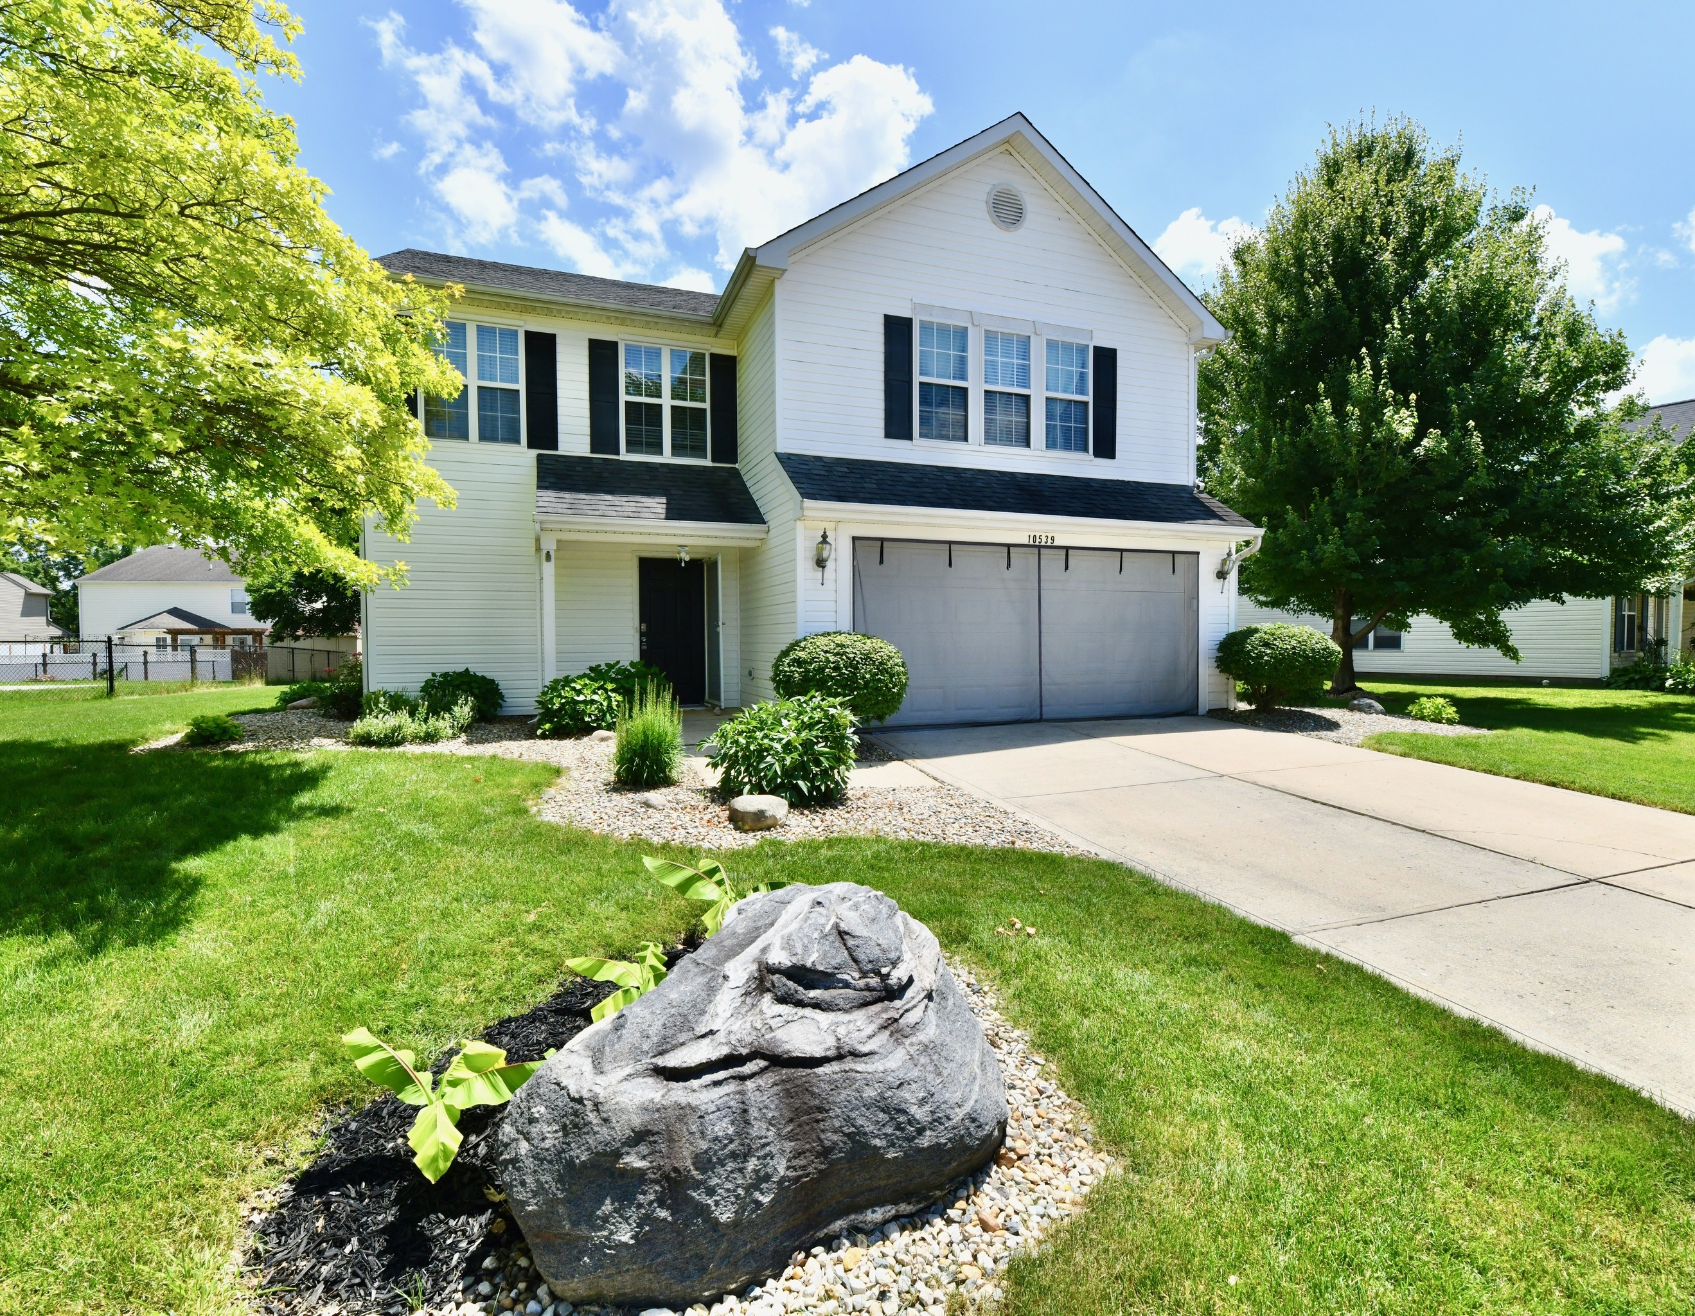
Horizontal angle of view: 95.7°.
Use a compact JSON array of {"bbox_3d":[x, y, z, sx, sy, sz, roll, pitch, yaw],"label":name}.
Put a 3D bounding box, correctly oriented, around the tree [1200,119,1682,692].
[{"bbox_3d":[10.707,-4.818,14.700,7.800,10.900,7.800,1,2,36],"label":"tree"}]

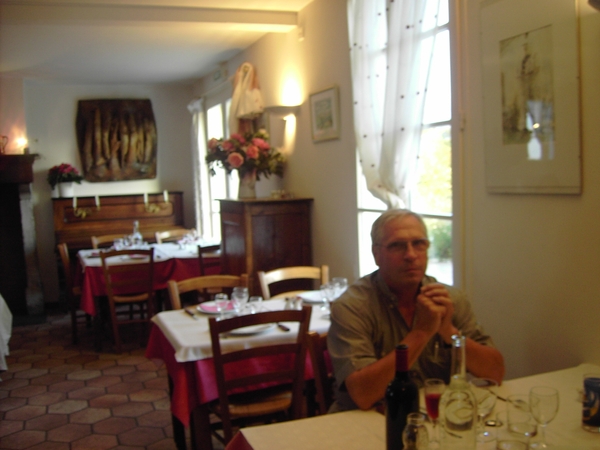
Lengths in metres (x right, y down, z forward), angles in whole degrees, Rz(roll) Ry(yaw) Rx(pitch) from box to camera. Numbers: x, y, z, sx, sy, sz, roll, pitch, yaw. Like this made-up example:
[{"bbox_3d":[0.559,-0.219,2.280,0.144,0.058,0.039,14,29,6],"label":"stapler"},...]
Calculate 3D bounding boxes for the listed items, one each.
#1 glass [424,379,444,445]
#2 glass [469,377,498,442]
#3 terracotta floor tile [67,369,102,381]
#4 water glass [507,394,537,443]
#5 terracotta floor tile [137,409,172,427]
[{"bbox_3d":[0.328,0.458,1.481,0.054,0.160,0.054,-2,4,0],"label":"glass"},{"bbox_3d":[0.485,0.484,1.595,0.076,0.145,0.076,-2,4,0],"label":"glass"},{"bbox_3d":[-1.596,1.126,4.507,0.240,0.020,0.285,-3,4,-22],"label":"terracotta floor tile"},{"bbox_3d":[0.593,0.506,1.615,0.080,0.093,0.080,-2,4,0],"label":"water glass"},{"bbox_3d":[-0.846,1.168,3.628,0.240,0.020,0.285,-3,4,-22],"label":"terracotta floor tile"}]

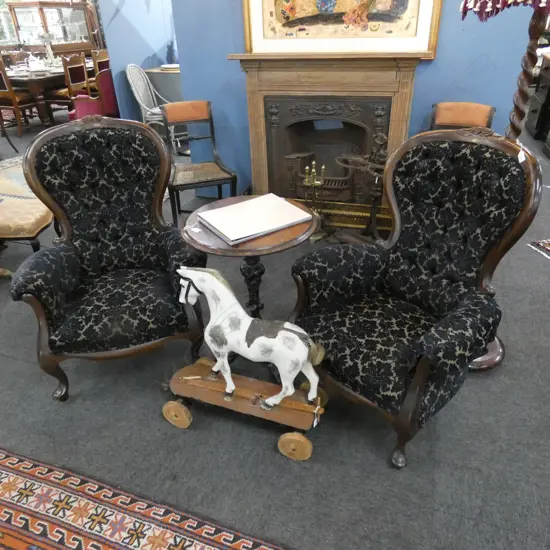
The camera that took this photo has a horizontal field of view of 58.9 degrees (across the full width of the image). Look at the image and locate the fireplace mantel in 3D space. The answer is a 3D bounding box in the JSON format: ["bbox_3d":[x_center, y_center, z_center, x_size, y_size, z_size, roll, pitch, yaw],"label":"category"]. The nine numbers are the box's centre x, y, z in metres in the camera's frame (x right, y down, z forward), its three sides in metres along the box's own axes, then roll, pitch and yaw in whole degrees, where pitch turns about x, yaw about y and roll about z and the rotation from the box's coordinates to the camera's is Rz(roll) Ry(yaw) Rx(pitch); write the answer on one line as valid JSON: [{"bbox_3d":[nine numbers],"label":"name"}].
[{"bbox_3d":[0.383,-1.055,3.685,1.400,1.140,0.220,3,31,8],"label":"fireplace mantel"}]

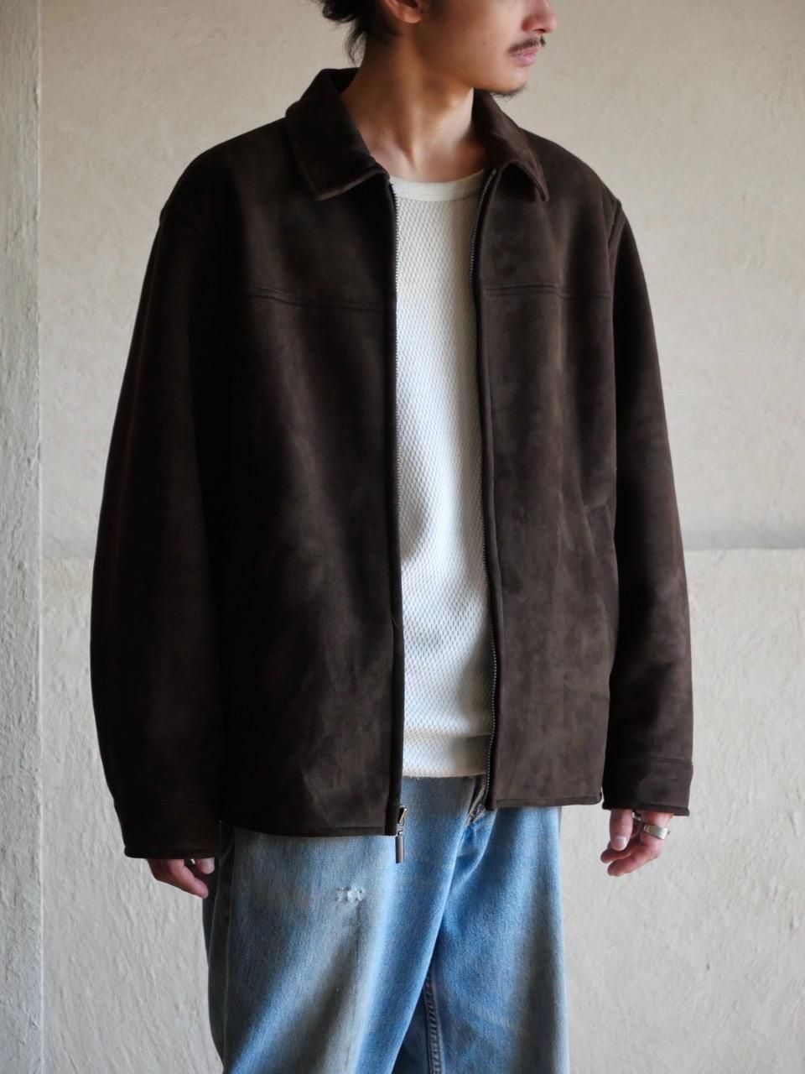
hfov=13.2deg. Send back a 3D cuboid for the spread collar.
[{"bbox_3d":[0.013,-0.378,3.260,0.250,0.140,0.190,0,0,-24],"label":"spread collar"}]

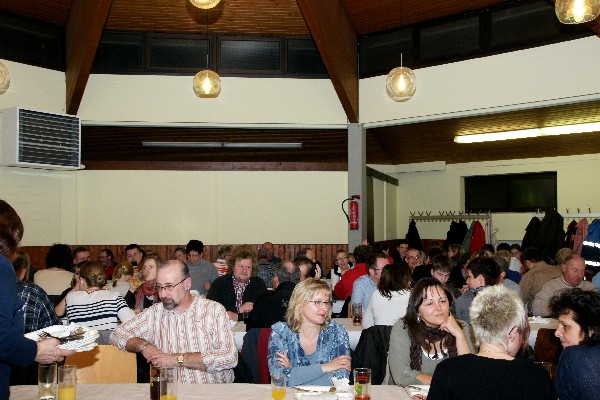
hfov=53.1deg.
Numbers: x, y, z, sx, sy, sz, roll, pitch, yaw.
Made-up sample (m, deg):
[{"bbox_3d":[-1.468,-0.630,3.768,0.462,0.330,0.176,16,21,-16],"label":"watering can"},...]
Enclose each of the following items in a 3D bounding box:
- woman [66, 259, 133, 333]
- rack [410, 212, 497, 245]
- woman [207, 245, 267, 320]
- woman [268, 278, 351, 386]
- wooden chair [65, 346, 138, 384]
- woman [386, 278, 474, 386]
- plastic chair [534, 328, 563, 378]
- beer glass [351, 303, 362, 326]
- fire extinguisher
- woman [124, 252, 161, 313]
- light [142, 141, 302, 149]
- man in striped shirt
[{"bbox_3d":[-1.360,1.037,4.164,0.500,1.240,0.720,0,-2,6],"label":"woman"},{"bbox_3d":[3.030,1.100,12.247,1.820,1.720,0.420,-2,-3,41],"label":"rack"},{"bbox_3d":[-0.500,1.018,4.585,0.520,1.310,0.750,0,-2,-6],"label":"woman"},{"bbox_3d":[0.047,0.993,2.795,0.460,1.225,0.720,0,-2,-6],"label":"woman"},{"bbox_3d":[-1.061,1.198,2.997,0.420,0.830,0.500,0,-2,0],"label":"wooden chair"},{"bbox_3d":[0.670,0.968,2.792,0.520,1.200,0.740,0,-2,-3],"label":"woman"},{"bbox_3d":[1.662,1.234,3.957,0.430,0.830,0.500,0,-2,0],"label":"plastic chair"},{"bbox_3d":[0.418,0.833,4.332,0.070,0.160,0.070,0,-2,0],"label":"beer glass"},{"bbox_3d":[0.858,0.213,10.000,0.280,0.580,0.180,-1,-2,14],"label":"fire extinguisher"},{"bbox_3d":[-1.200,1.045,4.644,0.460,1.260,0.750,0,-2,11],"label":"woman"},{"bbox_3d":[-1.482,-1.052,11.447,3.030,0.080,0.120,0,-2,-5],"label":"light"},{"bbox_3d":[-0.618,0.954,2.896,0.650,1.310,0.780,-1,-2,22],"label":"man in striped shirt"}]

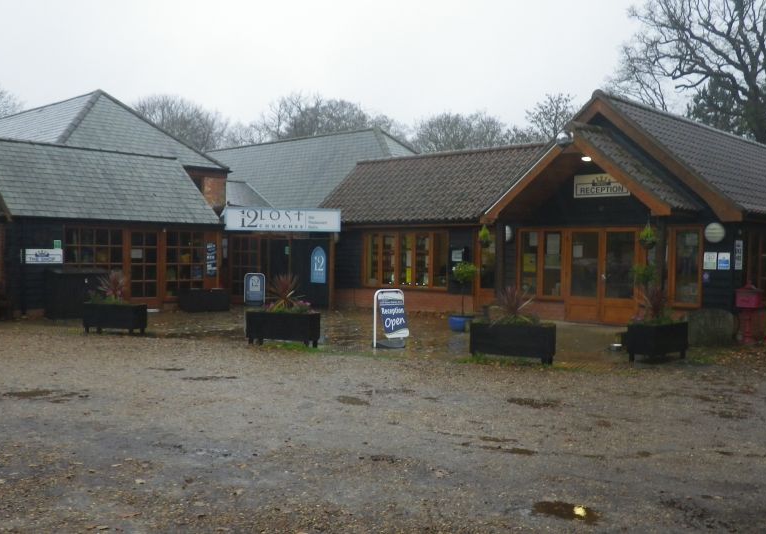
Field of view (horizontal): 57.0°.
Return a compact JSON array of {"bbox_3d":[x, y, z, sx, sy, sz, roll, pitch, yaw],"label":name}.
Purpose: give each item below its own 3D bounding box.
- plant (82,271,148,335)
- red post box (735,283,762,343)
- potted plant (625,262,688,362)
[{"bbox_3d":[-5.410,0.720,14.250,1.170,1.280,0.580,1,1,10],"label":"plant"},{"bbox_3d":[7.100,0.884,13.700,0.450,1.200,0.380,2,1,45],"label":"red post box"},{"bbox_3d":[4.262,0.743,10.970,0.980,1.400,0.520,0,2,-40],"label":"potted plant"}]

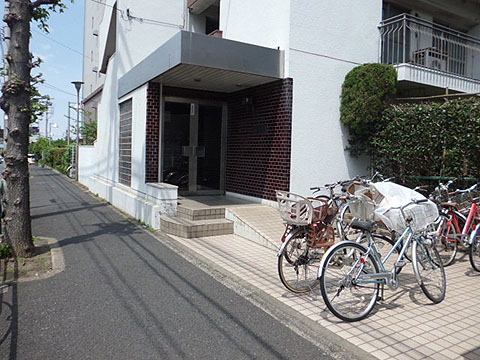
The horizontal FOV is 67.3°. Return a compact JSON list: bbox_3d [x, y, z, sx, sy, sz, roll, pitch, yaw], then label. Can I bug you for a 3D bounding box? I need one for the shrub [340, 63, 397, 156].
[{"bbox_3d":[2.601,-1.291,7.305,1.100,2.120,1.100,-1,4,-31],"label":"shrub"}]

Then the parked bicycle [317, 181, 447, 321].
[{"bbox_3d":[1.385,0.688,3.398,1.710,1.020,0.560,-1,4,-27],"label":"parked bicycle"}]

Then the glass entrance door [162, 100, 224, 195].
[{"bbox_3d":[-1.107,-0.777,8.802,1.718,2.345,0.096,-1,4,-31],"label":"glass entrance door"}]

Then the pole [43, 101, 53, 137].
[{"bbox_3d":[-30.907,-7.615,57.786,1.400,9.500,0.600,-1,4,-31],"label":"pole"}]

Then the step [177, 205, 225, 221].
[{"bbox_3d":[-0.754,0.636,7.058,0.751,0.187,0.609,-1,4,-31],"label":"step"}]

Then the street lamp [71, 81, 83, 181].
[{"bbox_3d":[-7.934,-2.370,17.548,0.600,4.800,0.600,-1,4,-31],"label":"street lamp"}]

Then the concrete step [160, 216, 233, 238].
[{"bbox_3d":[-0.801,0.852,6.668,1.090,0.196,0.982,-1,4,-31],"label":"concrete step"}]

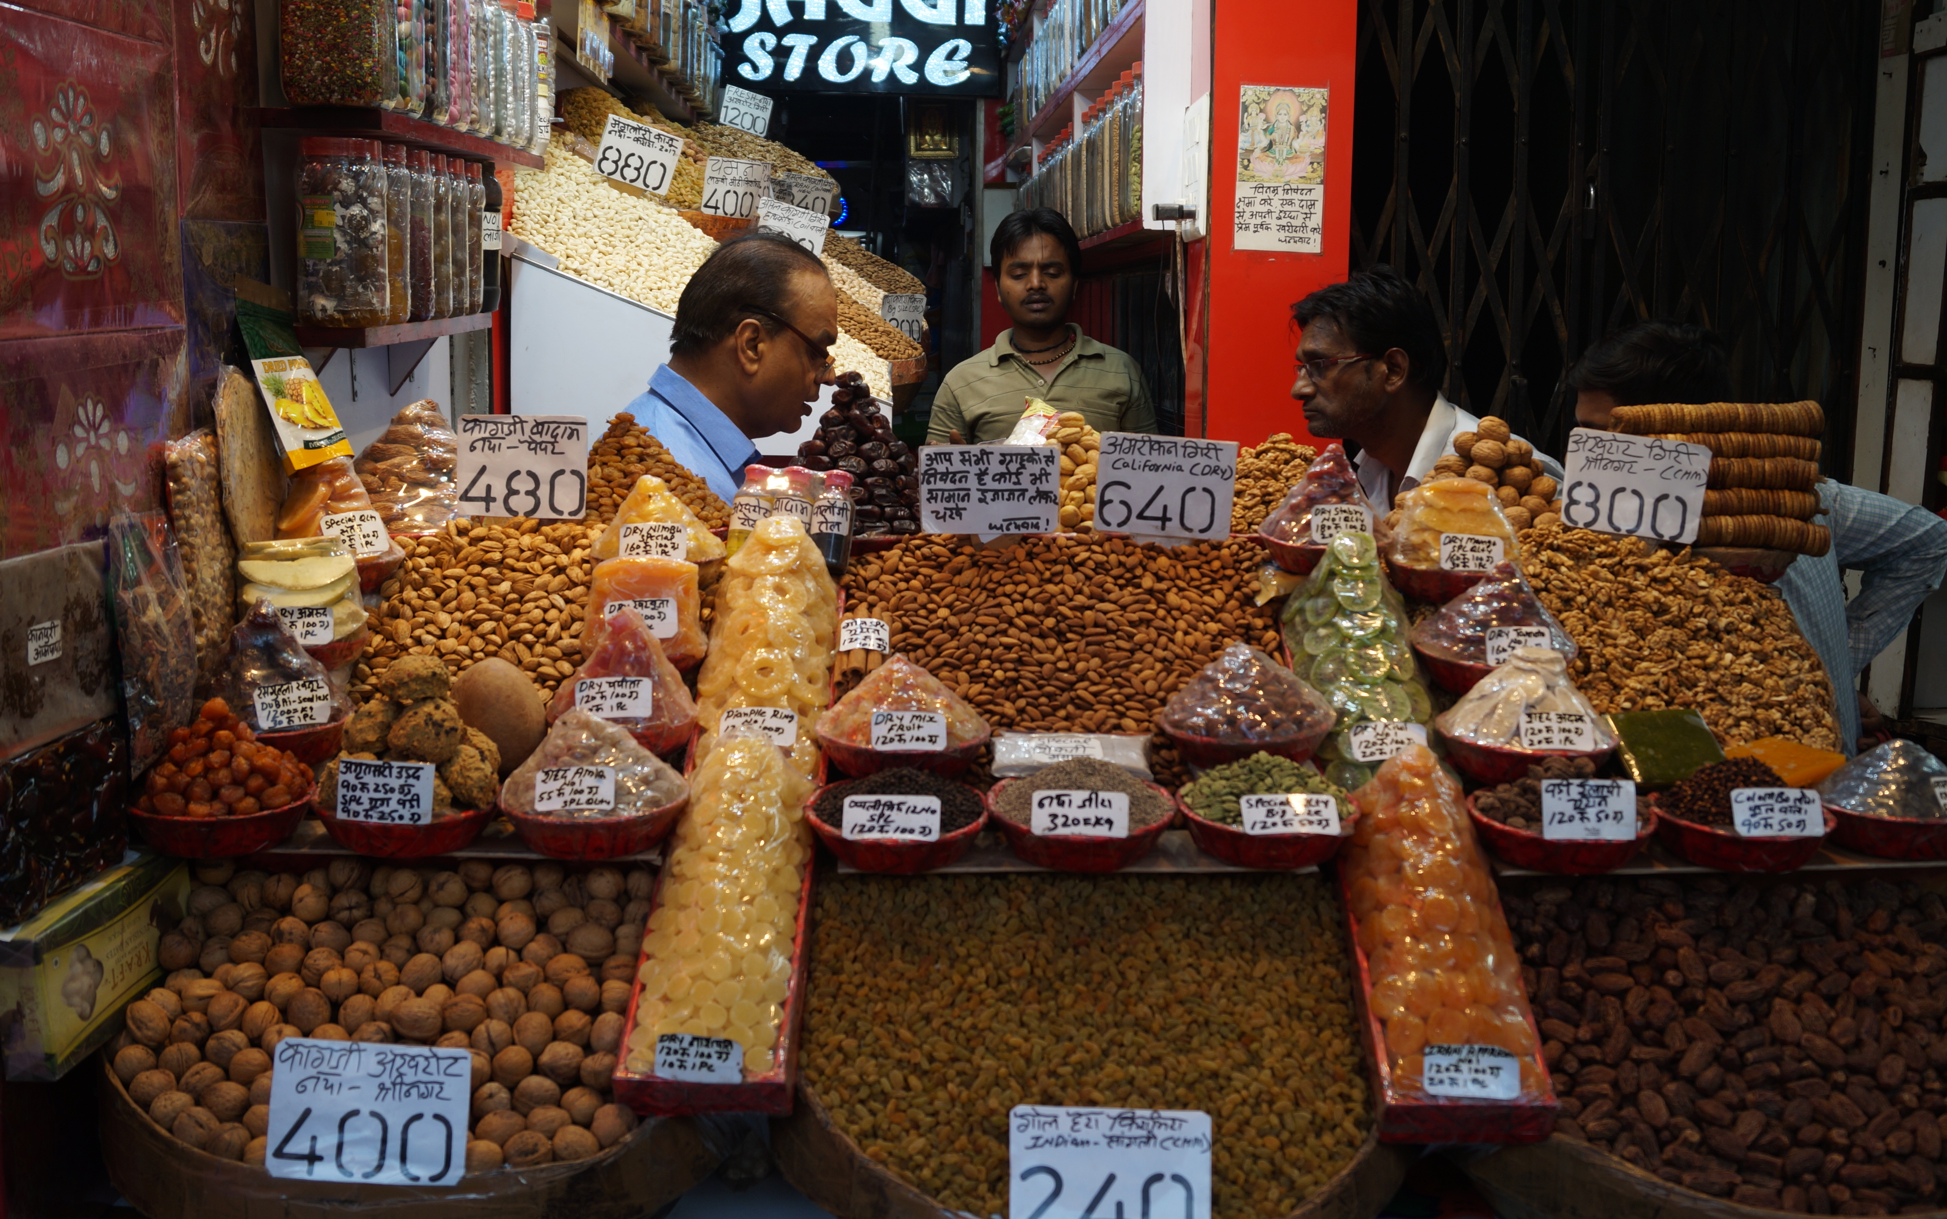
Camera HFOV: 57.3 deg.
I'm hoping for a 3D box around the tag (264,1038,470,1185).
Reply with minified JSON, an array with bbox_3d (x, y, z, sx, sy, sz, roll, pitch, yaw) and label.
[{"bbox_3d":[-0.465,0.386,1.370,0.147,0.105,0.006,3,-13,-3],"label":"tag"}]

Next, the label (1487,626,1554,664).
[{"bbox_3d":[0.570,0.039,1.860,0.069,0.043,0.006,0,-23,0],"label":"label"}]

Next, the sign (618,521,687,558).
[{"bbox_3d":[-0.358,-0.075,1.990,0.075,0.045,0.006,2,-18,1],"label":"sign"}]

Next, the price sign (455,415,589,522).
[{"bbox_3d":[-0.485,-0.153,1.920,0.139,0.111,0.006,1,-2,0],"label":"price sign"}]

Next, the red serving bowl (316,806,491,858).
[{"bbox_3d":[-0.532,0.205,1.674,0.168,0.050,0.168,1,9,0],"label":"red serving bowl"}]

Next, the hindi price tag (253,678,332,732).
[{"bbox_3d":[-0.648,0.091,1.700,0.067,0.042,0.006,-8,-23,-26],"label":"hindi price tag"}]

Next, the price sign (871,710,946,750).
[{"bbox_3d":[-0.063,0.120,1.755,0.073,0.043,0.006,1,-25,0],"label":"price sign"}]

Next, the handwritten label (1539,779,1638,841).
[{"bbox_3d":[0.577,0.189,1.670,0.088,0.058,0.006,1,-7,0],"label":"handwritten label"}]

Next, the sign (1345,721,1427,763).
[{"bbox_3d":[0.391,0.126,1.690,0.074,0.043,0.006,-3,-22,2],"label":"sign"}]

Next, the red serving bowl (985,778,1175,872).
[{"bbox_3d":[0.103,0.213,1.704,0.177,0.046,0.177,0,9,0],"label":"red serving bowl"}]

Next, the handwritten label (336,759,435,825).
[{"bbox_3d":[-0.543,0.170,1.650,0.086,0.059,0.006,1,-11,-3],"label":"handwritten label"}]

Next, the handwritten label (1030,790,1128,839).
[{"bbox_3d":[0.095,0.183,1.600,0.087,0.043,0.006,1,-18,0],"label":"handwritten label"}]

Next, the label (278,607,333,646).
[{"bbox_3d":[-0.688,0.016,1.830,0.066,0.043,0.006,2,-15,-2],"label":"label"}]

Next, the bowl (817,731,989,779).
[{"bbox_3d":[-0.070,0.151,1.814,0.177,0.046,0.177,0,9,0],"label":"bowl"}]

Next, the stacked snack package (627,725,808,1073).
[{"bbox_3d":[-0.219,0.267,1.562,0.130,0.090,0.320,1,50,1],"label":"stacked snack package"}]

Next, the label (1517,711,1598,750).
[{"bbox_3d":[0.564,0.117,1.720,0.076,0.044,0.006,3,-18,-7],"label":"label"}]

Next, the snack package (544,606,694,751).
[{"bbox_3d":[-0.363,0.073,1.840,0.152,0.140,0.148,1,9,0],"label":"snack package"}]

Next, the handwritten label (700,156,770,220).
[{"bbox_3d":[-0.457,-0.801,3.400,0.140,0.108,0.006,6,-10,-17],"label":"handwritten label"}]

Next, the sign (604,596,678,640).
[{"bbox_3d":[-0.335,0.008,1.800,0.073,0.043,0.006,0,-19,-5],"label":"sign"}]

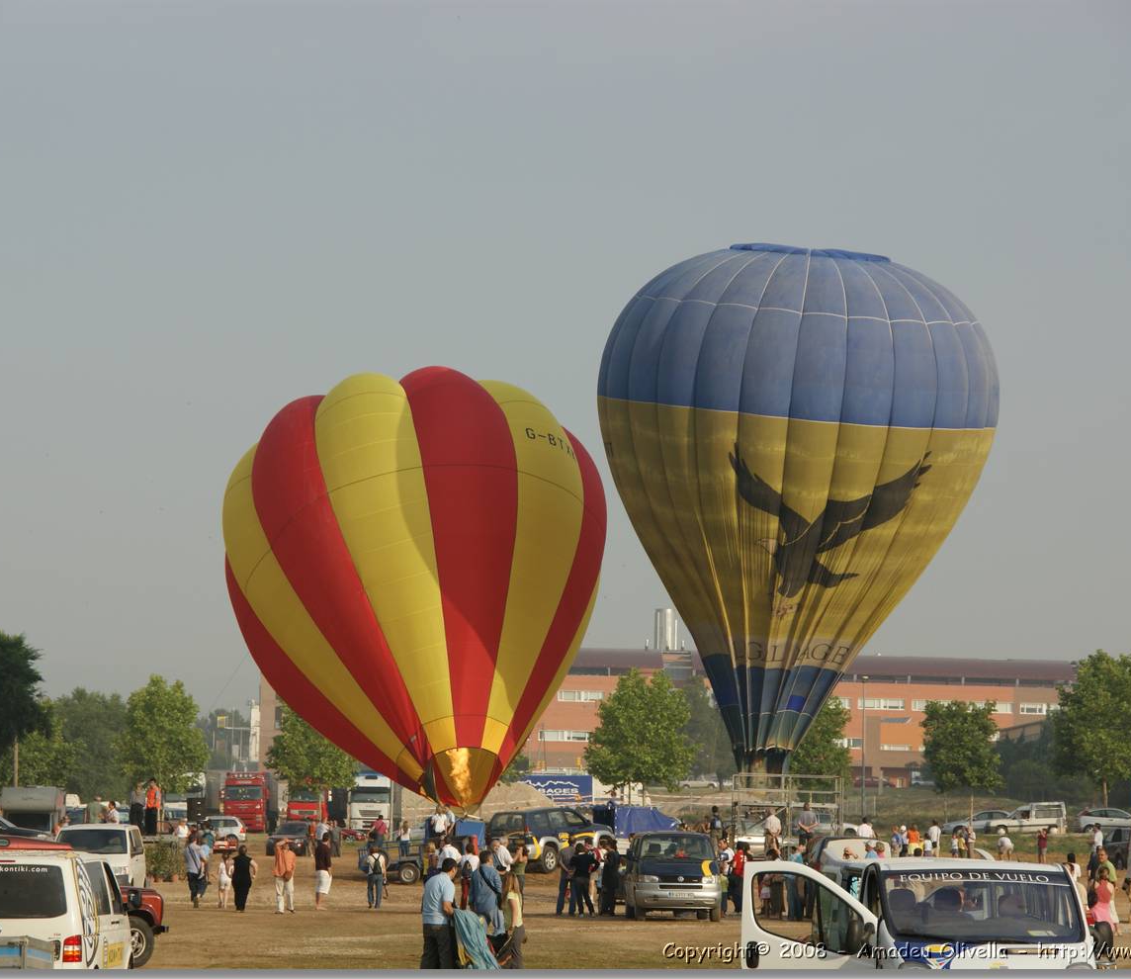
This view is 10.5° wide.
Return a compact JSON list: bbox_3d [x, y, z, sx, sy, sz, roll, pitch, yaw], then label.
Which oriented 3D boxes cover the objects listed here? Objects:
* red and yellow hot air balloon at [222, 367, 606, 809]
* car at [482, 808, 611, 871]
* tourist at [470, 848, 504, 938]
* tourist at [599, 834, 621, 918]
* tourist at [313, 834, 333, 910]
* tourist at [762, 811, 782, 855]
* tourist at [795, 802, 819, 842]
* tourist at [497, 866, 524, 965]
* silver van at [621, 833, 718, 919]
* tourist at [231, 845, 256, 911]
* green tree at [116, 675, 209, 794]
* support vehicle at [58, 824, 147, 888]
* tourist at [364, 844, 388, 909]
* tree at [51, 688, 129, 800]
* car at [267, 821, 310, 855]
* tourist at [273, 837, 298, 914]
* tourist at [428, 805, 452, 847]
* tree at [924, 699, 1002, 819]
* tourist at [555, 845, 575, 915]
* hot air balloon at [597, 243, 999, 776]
[{"bbox_3d":[-5.712,4.030,242.000,15.100,17.600,15.100,-11,-12,-2],"label":"red and yellow hot air balloon"},{"bbox_3d":[-0.456,10.070,176.500,1.820,1.860,4.650,-1,0,34],"label":"car"},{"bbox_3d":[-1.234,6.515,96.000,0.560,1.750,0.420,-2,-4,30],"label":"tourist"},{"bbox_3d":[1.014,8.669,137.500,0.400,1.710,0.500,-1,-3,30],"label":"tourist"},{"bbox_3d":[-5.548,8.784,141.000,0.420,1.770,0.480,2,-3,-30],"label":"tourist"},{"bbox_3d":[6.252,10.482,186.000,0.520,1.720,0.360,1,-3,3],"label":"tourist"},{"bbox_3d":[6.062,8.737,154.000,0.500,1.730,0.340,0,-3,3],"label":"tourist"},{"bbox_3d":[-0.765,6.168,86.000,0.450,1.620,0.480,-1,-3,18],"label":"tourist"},{"bbox_3d":[2.310,8.280,132.400,1.860,1.940,4.790,0,-3,-3],"label":"silver van"},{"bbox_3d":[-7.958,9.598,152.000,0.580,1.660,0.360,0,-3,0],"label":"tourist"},{"bbox_3d":[-21.335,13.994,325.000,4.900,8.300,4.900,1,-3,0],"label":"green tree"},{"bbox_3d":[-10.340,8.360,135.800,1.850,1.940,4.720,0,-3,0],"label":"support vehicle"},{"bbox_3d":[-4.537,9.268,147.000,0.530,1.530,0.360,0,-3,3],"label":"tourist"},{"bbox_3d":[-32.547,18.380,425.000,6.400,9.300,6.200,0,-3,0],"label":"tree"},{"bbox_3d":[-11.115,14.467,255.000,1.750,1.440,4.350,1,-3,10],"label":"car"},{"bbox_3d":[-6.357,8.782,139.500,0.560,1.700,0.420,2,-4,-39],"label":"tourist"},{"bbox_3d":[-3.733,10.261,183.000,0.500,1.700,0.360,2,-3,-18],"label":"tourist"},{"bbox_3d":[20.135,13.876,312.000,4.200,6.400,4.200,0,-3,0],"label":"tree"},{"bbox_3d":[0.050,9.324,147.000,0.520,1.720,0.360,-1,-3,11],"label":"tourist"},{"bbox_3d":[9.370,2.325,250.000,16.400,24.400,16.400,1,-3,-6],"label":"hot air balloon"}]

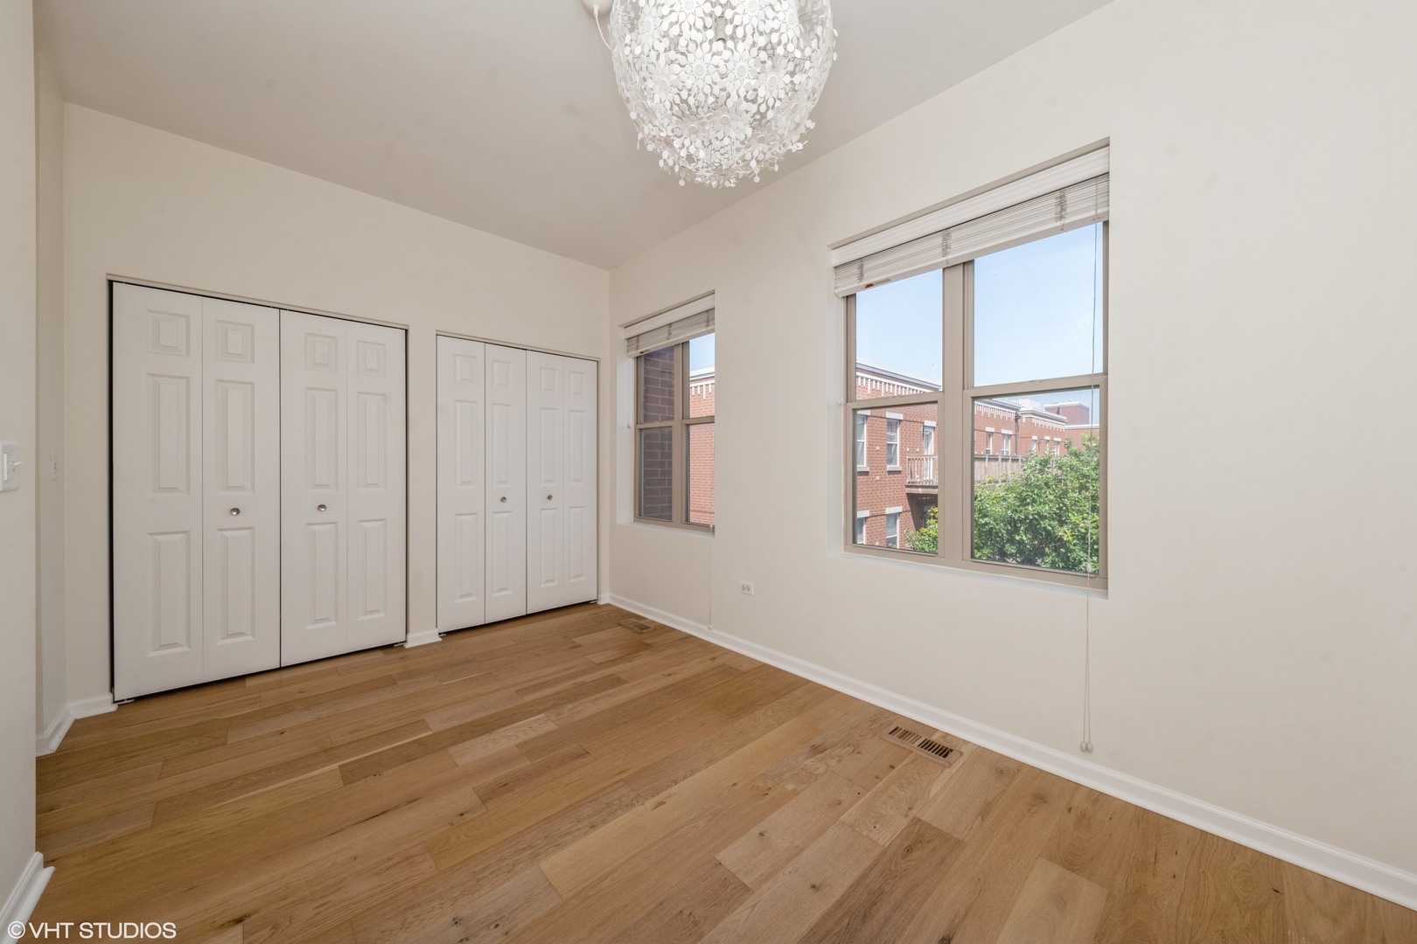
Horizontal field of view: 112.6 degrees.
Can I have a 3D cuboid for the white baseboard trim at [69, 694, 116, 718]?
[{"bbox_3d":[-2.859,1.090,2.194,0.139,0.083,0.024,0,1,-42],"label":"white baseboard trim"}]

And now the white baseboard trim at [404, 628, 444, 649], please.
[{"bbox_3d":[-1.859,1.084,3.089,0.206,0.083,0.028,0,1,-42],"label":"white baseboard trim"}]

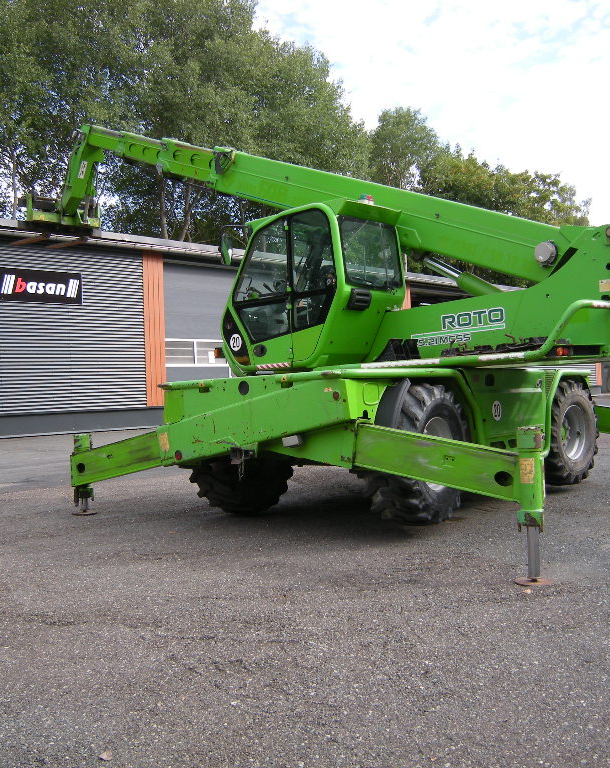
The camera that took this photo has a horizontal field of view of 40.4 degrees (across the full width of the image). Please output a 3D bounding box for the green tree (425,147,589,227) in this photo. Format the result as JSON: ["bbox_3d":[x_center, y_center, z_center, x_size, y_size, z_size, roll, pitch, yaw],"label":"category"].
[{"bbox_3d":[12.802,-7.106,52.067,10.300,15.363,9.800,-2,0,0],"label":"green tree"}]

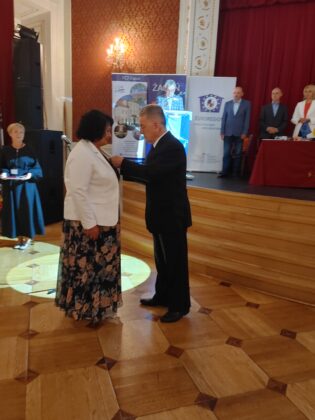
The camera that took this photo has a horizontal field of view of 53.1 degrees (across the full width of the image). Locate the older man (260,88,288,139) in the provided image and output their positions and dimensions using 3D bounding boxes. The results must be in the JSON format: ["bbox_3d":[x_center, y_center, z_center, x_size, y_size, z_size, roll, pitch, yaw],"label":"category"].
[{"bbox_3d":[2.224,-1.480,6.189,0.540,1.720,0.350,6,12,14],"label":"older man"}]

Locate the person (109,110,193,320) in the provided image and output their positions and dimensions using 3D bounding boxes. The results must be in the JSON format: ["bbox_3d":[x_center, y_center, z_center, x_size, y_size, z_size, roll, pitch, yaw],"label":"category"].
[{"bbox_3d":[-0.051,0.041,2.635,0.660,1.760,0.520,3,12,2],"label":"person"}]

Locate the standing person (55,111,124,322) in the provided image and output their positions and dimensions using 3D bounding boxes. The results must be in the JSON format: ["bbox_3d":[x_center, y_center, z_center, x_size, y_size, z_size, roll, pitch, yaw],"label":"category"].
[{"bbox_3d":[-0.539,0.066,2.583,0.540,1.690,0.560,-1,12,-17],"label":"standing person"}]

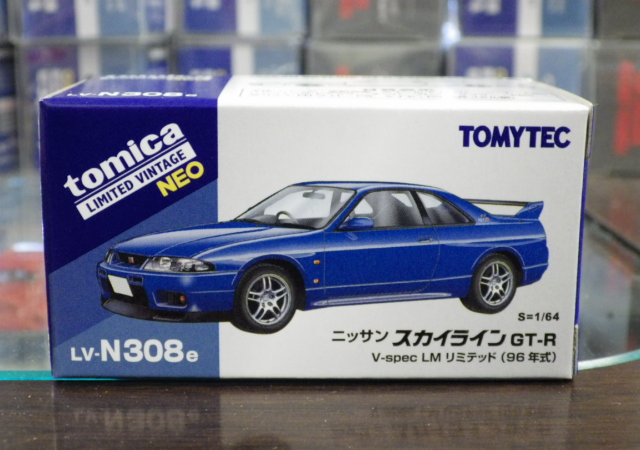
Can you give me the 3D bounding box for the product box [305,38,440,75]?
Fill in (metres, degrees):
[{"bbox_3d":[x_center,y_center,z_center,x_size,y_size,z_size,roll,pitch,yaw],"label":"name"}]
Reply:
[{"bbox_3d":[0.020,-0.055,0.461,0.052,0.050,0.095,0,13,0],"label":"product box"}]

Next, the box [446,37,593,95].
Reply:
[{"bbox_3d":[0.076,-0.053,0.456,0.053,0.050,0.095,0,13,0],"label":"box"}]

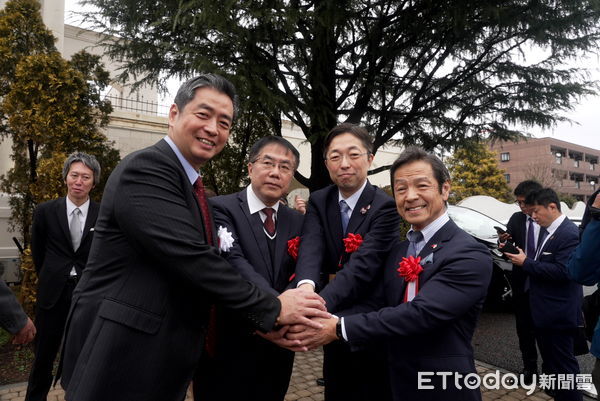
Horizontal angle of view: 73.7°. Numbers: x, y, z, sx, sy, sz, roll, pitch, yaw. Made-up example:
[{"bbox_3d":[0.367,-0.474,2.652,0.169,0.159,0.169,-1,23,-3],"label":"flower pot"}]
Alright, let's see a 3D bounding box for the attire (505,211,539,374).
[{"bbox_3d":[1.950,0.755,3.330,0.520,1.410,0.360,-2,-4,30],"label":"attire"}]

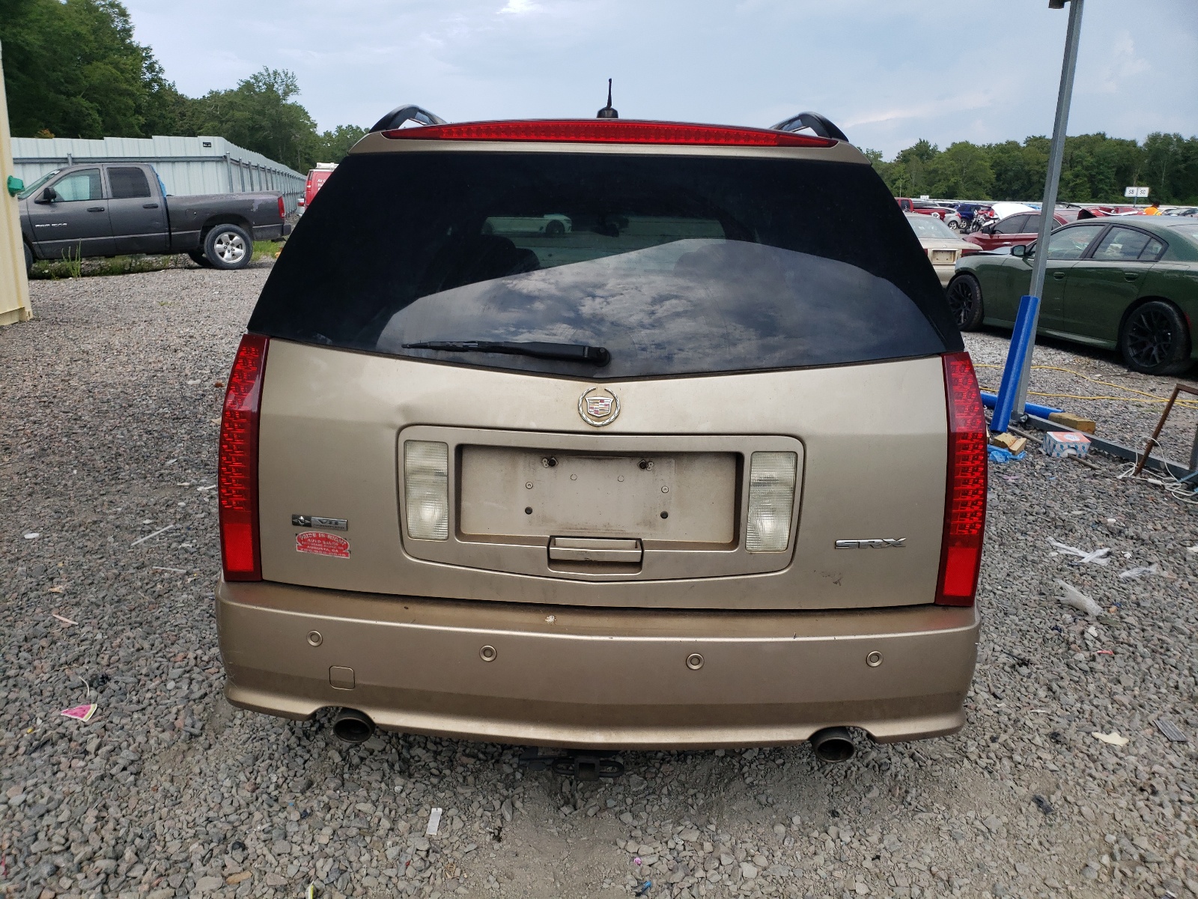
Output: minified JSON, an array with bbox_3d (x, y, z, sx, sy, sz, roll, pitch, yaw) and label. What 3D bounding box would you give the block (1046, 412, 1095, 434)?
[{"bbox_3d":[3.370,-0.183,6.428,0.135,0.090,0.260,-4,17,-18],"label":"block"}]

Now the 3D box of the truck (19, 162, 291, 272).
[{"bbox_3d":[-8.799,-4.214,16.518,5.785,1.910,2.020,-12,20,-31],"label":"truck"}]

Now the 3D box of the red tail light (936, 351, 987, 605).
[{"bbox_3d":[0.753,0.074,1.897,0.145,0.560,0.170,2,10,2],"label":"red tail light"}]

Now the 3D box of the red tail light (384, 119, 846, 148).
[{"bbox_3d":[0.019,-0.641,1.830,0.942,0.055,0.100,2,16,2],"label":"red tail light"}]

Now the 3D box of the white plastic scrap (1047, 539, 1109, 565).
[{"bbox_3d":[2.235,0.468,4.152,0.260,0.030,0.250,1,16,0],"label":"white plastic scrap"}]

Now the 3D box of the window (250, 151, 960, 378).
[{"bbox_3d":[0.009,-0.373,1.850,1.482,0.503,0.110,2,-12,2],"label":"window"}]

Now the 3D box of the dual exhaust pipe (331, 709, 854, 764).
[{"bbox_3d":[-0.017,0.590,1.956,1.112,0.090,0.160,2,16,2],"label":"dual exhaust pipe"}]

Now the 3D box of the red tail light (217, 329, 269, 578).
[{"bbox_3d":[-0.760,0.030,1.950,0.145,0.560,0.170,2,10,2],"label":"red tail light"}]

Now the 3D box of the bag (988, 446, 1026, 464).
[{"bbox_3d":[2.535,0.025,5.666,0.260,0.065,0.230,1,16,0],"label":"bag"}]

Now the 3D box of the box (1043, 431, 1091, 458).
[{"bbox_3d":[3.046,-0.034,5.849,0.215,0.105,0.250,2,16,4],"label":"box"}]

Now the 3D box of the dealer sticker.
[{"bbox_3d":[-0.571,0.197,1.863,0.113,0.055,0.004,4,11,9],"label":"dealer sticker"}]

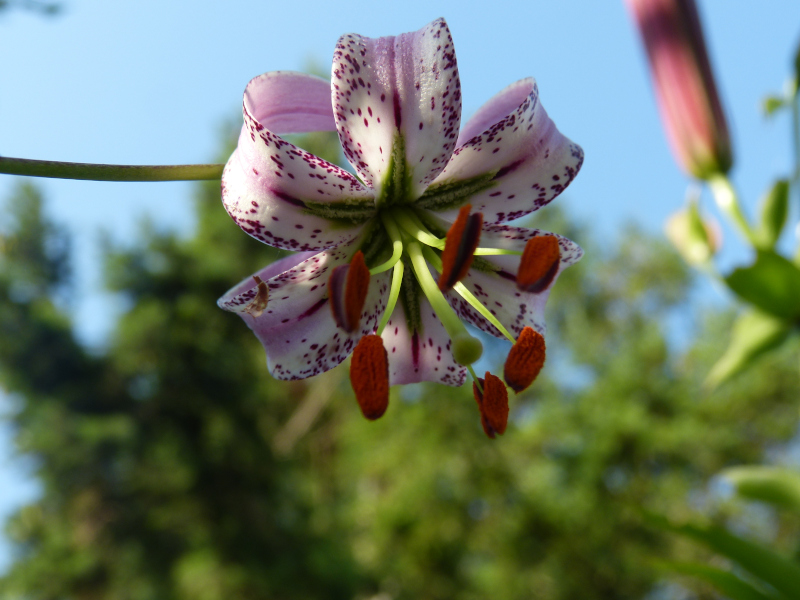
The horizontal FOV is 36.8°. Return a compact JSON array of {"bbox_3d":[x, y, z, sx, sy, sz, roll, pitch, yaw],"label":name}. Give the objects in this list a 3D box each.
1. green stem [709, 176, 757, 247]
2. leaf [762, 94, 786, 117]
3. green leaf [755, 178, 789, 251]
[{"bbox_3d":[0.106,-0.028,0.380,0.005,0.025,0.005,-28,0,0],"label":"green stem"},{"bbox_3d":[0.128,-0.066,0.410,0.008,0.008,0.005,-1,-14,6],"label":"leaf"},{"bbox_3d":[0.133,-0.031,0.430,0.011,0.025,0.008,9,-6,0],"label":"green leaf"}]

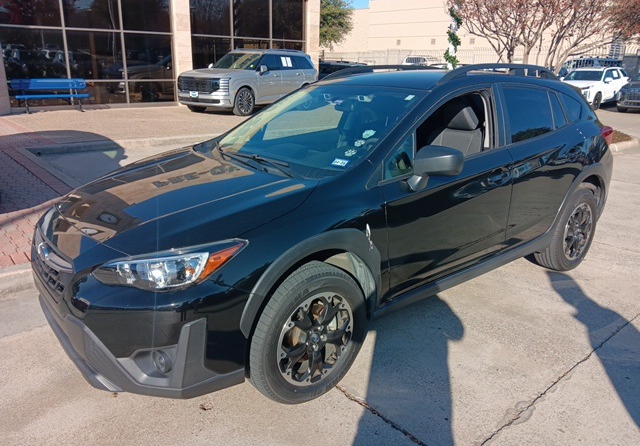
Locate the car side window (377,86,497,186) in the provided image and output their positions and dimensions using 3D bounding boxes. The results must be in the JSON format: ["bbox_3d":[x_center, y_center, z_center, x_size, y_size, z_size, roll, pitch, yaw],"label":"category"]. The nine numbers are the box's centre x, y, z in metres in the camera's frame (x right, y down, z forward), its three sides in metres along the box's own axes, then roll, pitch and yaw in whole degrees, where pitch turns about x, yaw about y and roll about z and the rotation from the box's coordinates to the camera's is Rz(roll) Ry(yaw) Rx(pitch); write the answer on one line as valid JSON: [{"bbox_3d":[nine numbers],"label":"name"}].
[{"bbox_3d":[0.664,-0.510,2.646,1.110,0.480,0.060,-13,3,-37],"label":"car side window"}]

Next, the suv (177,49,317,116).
[{"bbox_3d":[-2.019,-4.451,15.004,2.000,1.790,5.060,12,21,30],"label":"suv"}]

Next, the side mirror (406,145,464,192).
[{"bbox_3d":[0.579,-0.287,2.463,0.170,0.200,0.240,-13,21,-37],"label":"side mirror"}]

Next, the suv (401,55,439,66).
[{"bbox_3d":[6.250,-9.400,29.500,1.950,1.780,4.800,9,20,22],"label":"suv"}]

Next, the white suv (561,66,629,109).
[{"bbox_3d":[12.664,-6.368,22.556,4.980,1.750,1.980,-15,24,-41],"label":"white suv"}]

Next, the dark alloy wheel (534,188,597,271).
[{"bbox_3d":[2.008,0.047,3.921,0.690,0.690,0.225,-13,21,-37],"label":"dark alloy wheel"}]

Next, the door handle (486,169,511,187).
[{"bbox_3d":[1.083,-0.281,2.925,0.220,0.055,0.050,-13,21,-37],"label":"door handle"}]

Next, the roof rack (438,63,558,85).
[{"bbox_3d":[1.257,-1.012,3.259,1.470,0.135,0.080,-13,21,-37],"label":"roof rack"}]

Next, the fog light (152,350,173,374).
[{"bbox_3d":[-0.643,0.568,1.981,0.065,0.105,0.100,-13,21,-37],"label":"fog light"}]

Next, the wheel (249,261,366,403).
[{"bbox_3d":[-0.074,0.520,2.327,0.690,0.690,0.225,-13,21,-37],"label":"wheel"}]

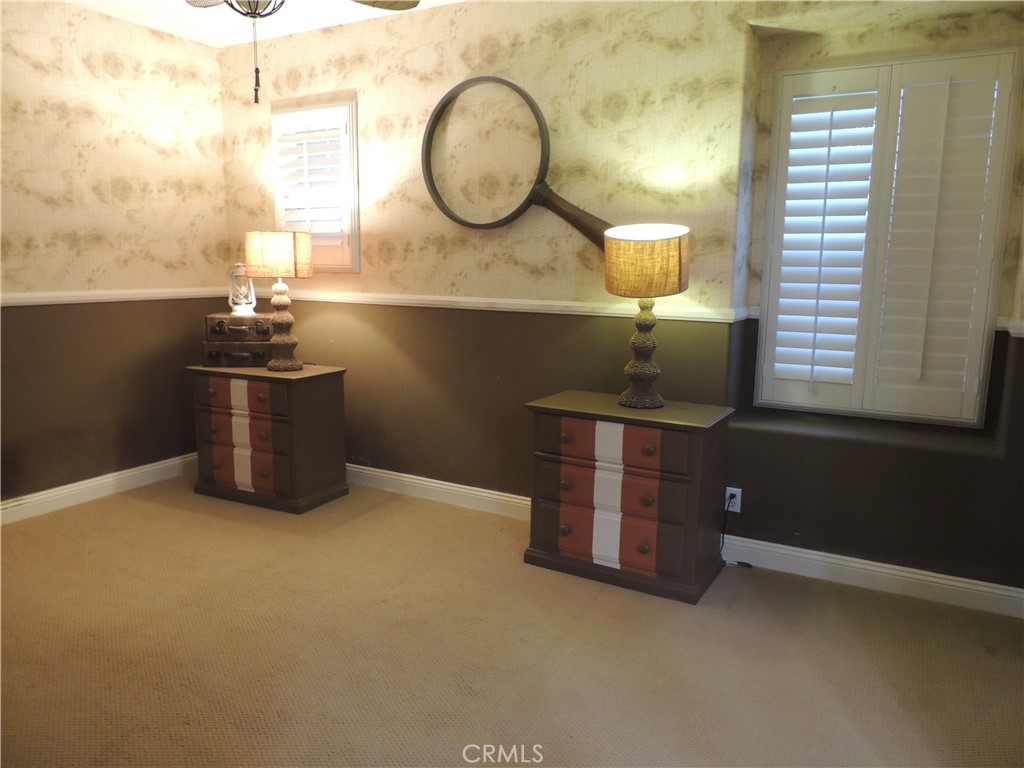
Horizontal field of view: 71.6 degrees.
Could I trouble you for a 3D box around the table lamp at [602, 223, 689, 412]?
[{"bbox_3d":[0.606,-0.299,3.226,0.390,0.800,0.390,6,10,28],"label":"table lamp"}]

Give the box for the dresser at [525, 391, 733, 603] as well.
[{"bbox_3d":[0.533,0.480,3.297,0.837,0.763,0.457,6,11,30],"label":"dresser"}]

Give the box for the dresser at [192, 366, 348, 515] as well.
[{"bbox_3d":[-1.460,0.289,4.273,0.837,0.763,0.457,5,10,25],"label":"dresser"}]

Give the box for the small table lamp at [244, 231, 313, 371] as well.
[{"bbox_3d":[-1.344,-0.484,4.173,0.390,0.800,0.390,6,10,28],"label":"small table lamp"}]

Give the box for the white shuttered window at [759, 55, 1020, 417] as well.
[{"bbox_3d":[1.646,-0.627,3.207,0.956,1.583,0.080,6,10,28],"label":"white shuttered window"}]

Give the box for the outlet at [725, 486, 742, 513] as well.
[{"bbox_3d":[1.054,0.555,3.379,0.070,0.114,0.014,6,10,28],"label":"outlet"}]

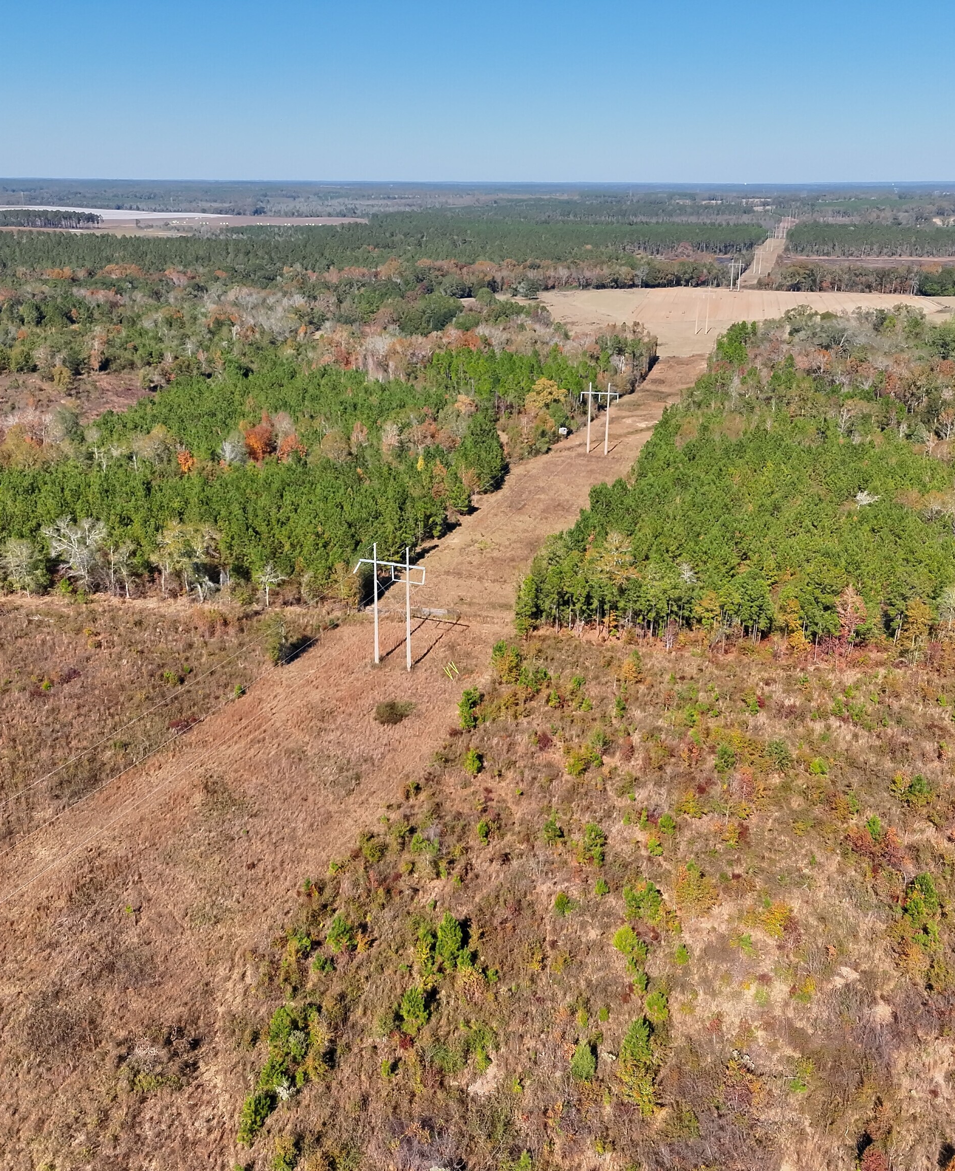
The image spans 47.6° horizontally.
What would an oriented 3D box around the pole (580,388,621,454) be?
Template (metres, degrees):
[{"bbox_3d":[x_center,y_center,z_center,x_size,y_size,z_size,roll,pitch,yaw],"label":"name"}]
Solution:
[{"bbox_3d":[38.213,-52.241,339.964,12.000,22.580,0.800,6,22,16],"label":"pole"}]

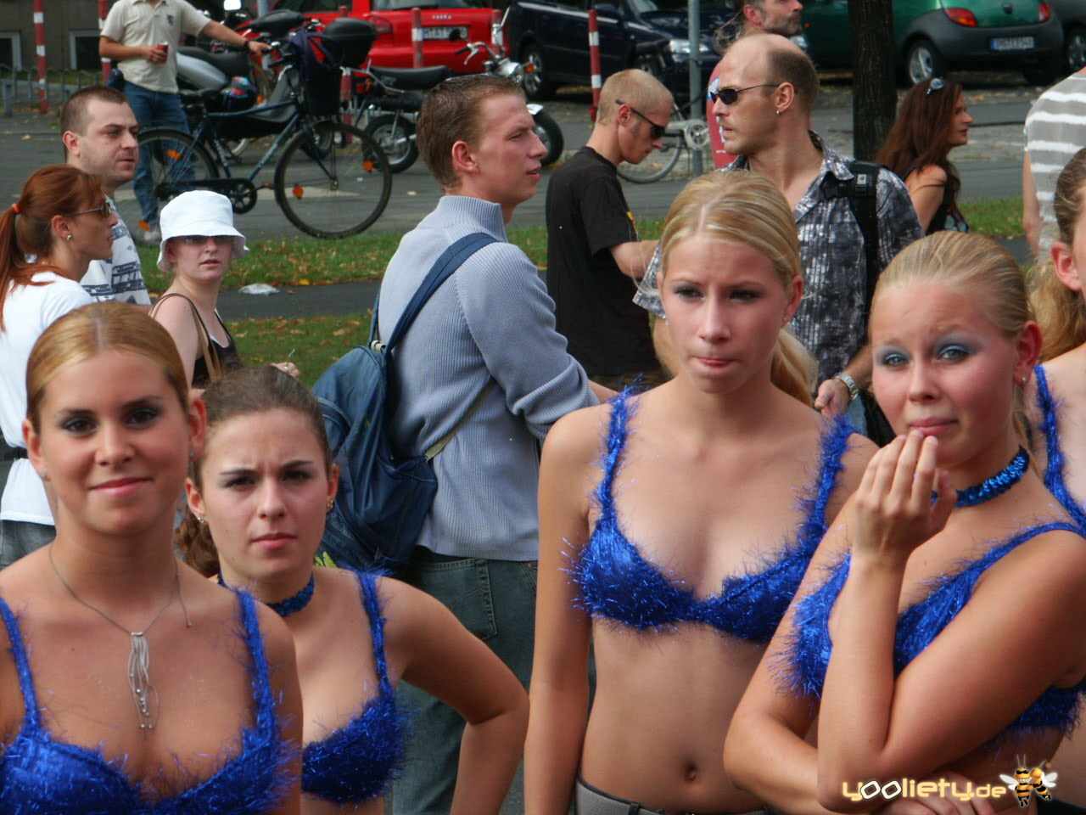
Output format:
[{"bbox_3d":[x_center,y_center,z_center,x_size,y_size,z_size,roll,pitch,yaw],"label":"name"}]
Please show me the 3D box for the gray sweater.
[{"bbox_3d":[-0.102,-0.053,8.830,0.360,0.655,0.480,-6,7,-33],"label":"gray sweater"}]

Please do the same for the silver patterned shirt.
[{"bbox_3d":[0.460,-0.272,9.600,0.550,0.570,0.310,-1,6,12],"label":"silver patterned shirt"}]

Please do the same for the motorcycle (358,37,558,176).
[{"bbox_3d":[-0.624,-2.212,35.800,1.550,1.030,0.680,-3,6,-8],"label":"motorcycle"}]

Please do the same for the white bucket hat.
[{"bbox_3d":[-0.863,-0.450,12.400,0.240,0.180,0.260,-5,-2,-14],"label":"white bucket hat"}]

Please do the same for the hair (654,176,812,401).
[{"bbox_3d":[0.204,-0.129,5.250,0.170,0.248,0.230,-1,6,15],"label":"hair"}]

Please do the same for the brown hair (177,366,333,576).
[{"bbox_3d":[-0.317,0.068,5.380,0.175,0.245,0.230,-7,3,-7],"label":"brown hair"}]

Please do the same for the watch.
[{"bbox_3d":[0.565,-0.036,9.200,0.062,0.058,0.036,24,51,38],"label":"watch"}]

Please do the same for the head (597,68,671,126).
[{"bbox_3d":[0.223,-0.769,12.300,0.185,0.165,0.158,22,2,2],"label":"head"}]

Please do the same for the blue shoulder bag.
[{"bbox_3d":[-0.250,-0.010,8.720,0.290,0.600,0.340,-6,7,-33],"label":"blue shoulder bag"}]

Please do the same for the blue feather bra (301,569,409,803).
[{"bbox_3d":[-0.283,0.305,5.360,0.280,0.260,0.210,-3,6,-9],"label":"blue feather bra"}]

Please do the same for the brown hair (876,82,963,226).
[{"bbox_3d":[1.187,-0.808,15.400,0.270,0.440,0.240,-1,6,12],"label":"brown hair"}]

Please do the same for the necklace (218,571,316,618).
[{"bbox_3d":[-0.304,0.204,5.380,0.112,0.055,0.112,-2,6,-2],"label":"necklace"}]

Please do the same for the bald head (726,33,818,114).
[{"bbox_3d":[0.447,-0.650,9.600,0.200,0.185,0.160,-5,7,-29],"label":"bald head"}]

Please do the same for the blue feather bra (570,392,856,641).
[{"bbox_3d":[0.182,0.118,5.300,0.310,0.265,0.225,-1,6,10],"label":"blue feather bra"}]

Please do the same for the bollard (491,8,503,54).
[{"bbox_3d":[-0.363,-2.763,40.300,0.082,1.020,0.082,-3,6,0],"label":"bollard"}]

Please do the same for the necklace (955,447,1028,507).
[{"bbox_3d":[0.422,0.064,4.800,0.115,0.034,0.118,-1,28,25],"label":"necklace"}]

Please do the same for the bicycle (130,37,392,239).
[{"bbox_3d":[-1.744,-1.560,28.700,1.740,1.130,0.580,-3,6,-7],"label":"bicycle"}]

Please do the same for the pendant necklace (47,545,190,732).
[{"bbox_3d":[-0.416,0.228,4.820,0.142,0.200,0.140,-2,3,-6],"label":"pendant necklace"}]

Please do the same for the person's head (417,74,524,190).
[{"bbox_3d":[-0.115,-0.484,8.800,0.230,0.235,0.170,-1,5,4],"label":"person's head"}]

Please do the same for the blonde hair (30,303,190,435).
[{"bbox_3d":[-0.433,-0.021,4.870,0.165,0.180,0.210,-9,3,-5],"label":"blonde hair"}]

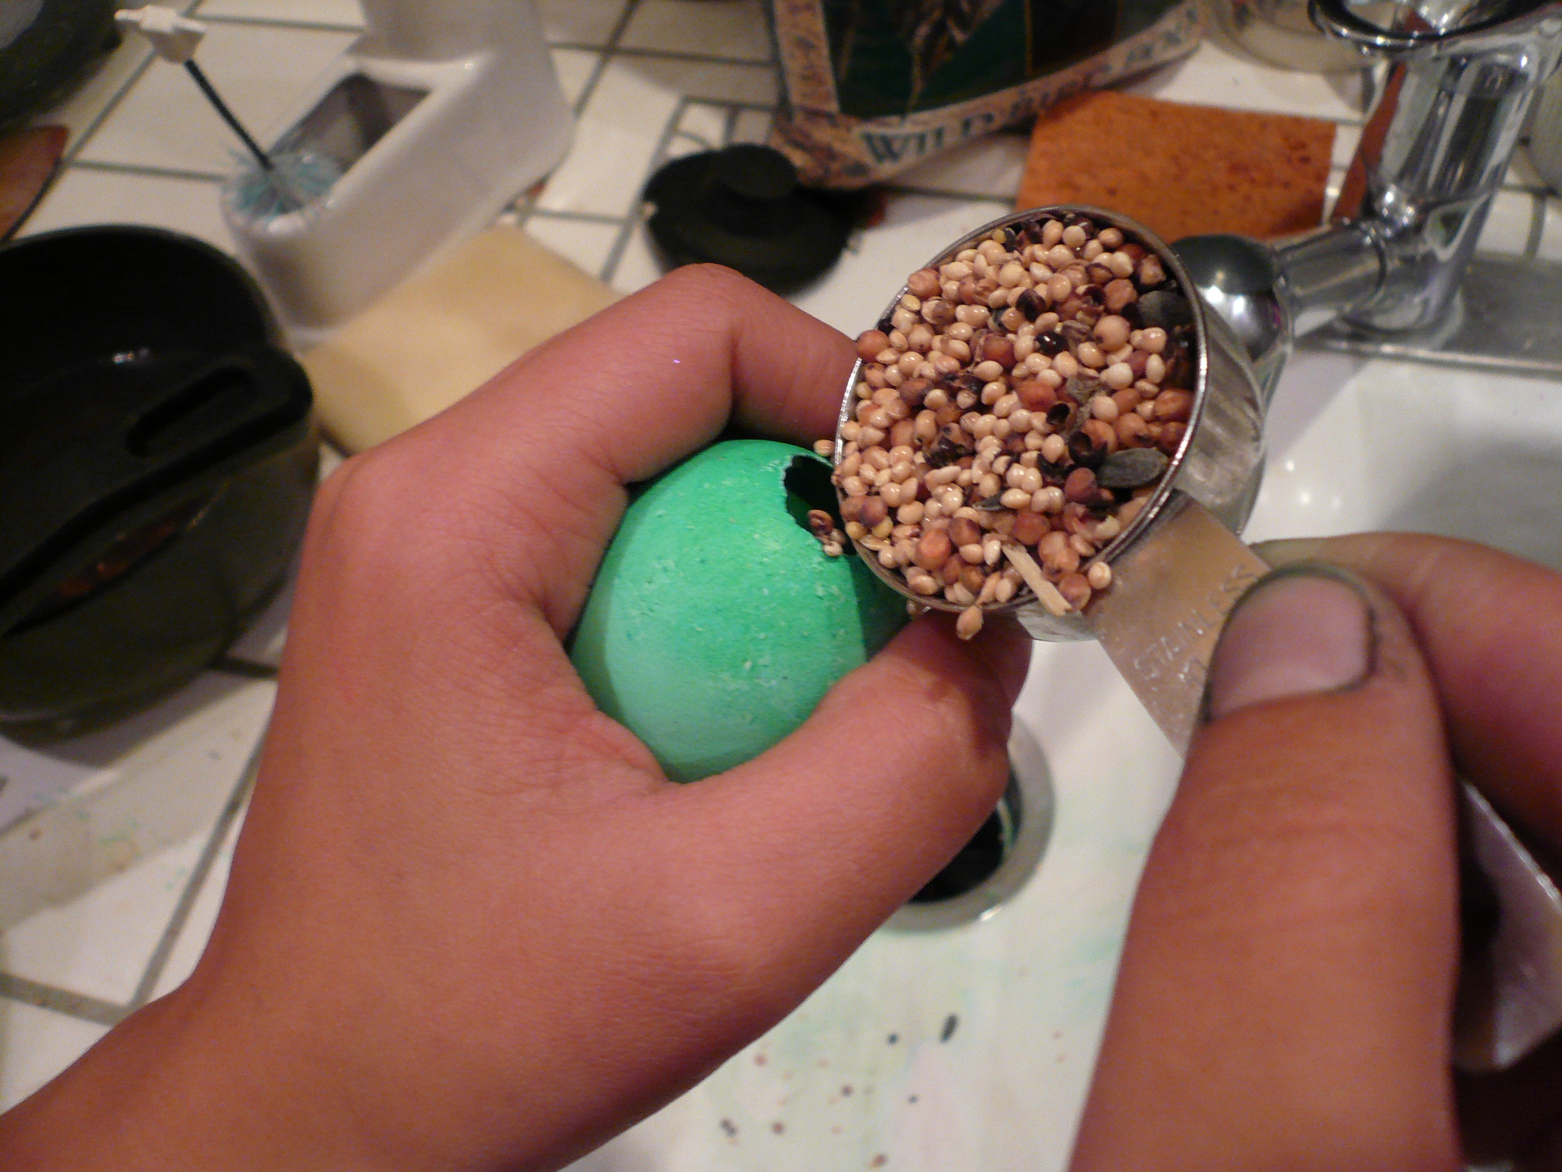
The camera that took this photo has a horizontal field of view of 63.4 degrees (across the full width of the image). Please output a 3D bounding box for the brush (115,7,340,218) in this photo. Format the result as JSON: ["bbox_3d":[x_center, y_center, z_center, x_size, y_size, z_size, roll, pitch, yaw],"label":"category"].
[{"bbox_3d":[-0.189,-0.159,0.445,0.035,0.100,0.034,-6,62,12],"label":"brush"}]

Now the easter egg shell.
[{"bbox_3d":[-0.006,0.006,0.177,0.044,0.056,0.044,26,37,-8],"label":"easter egg shell"}]

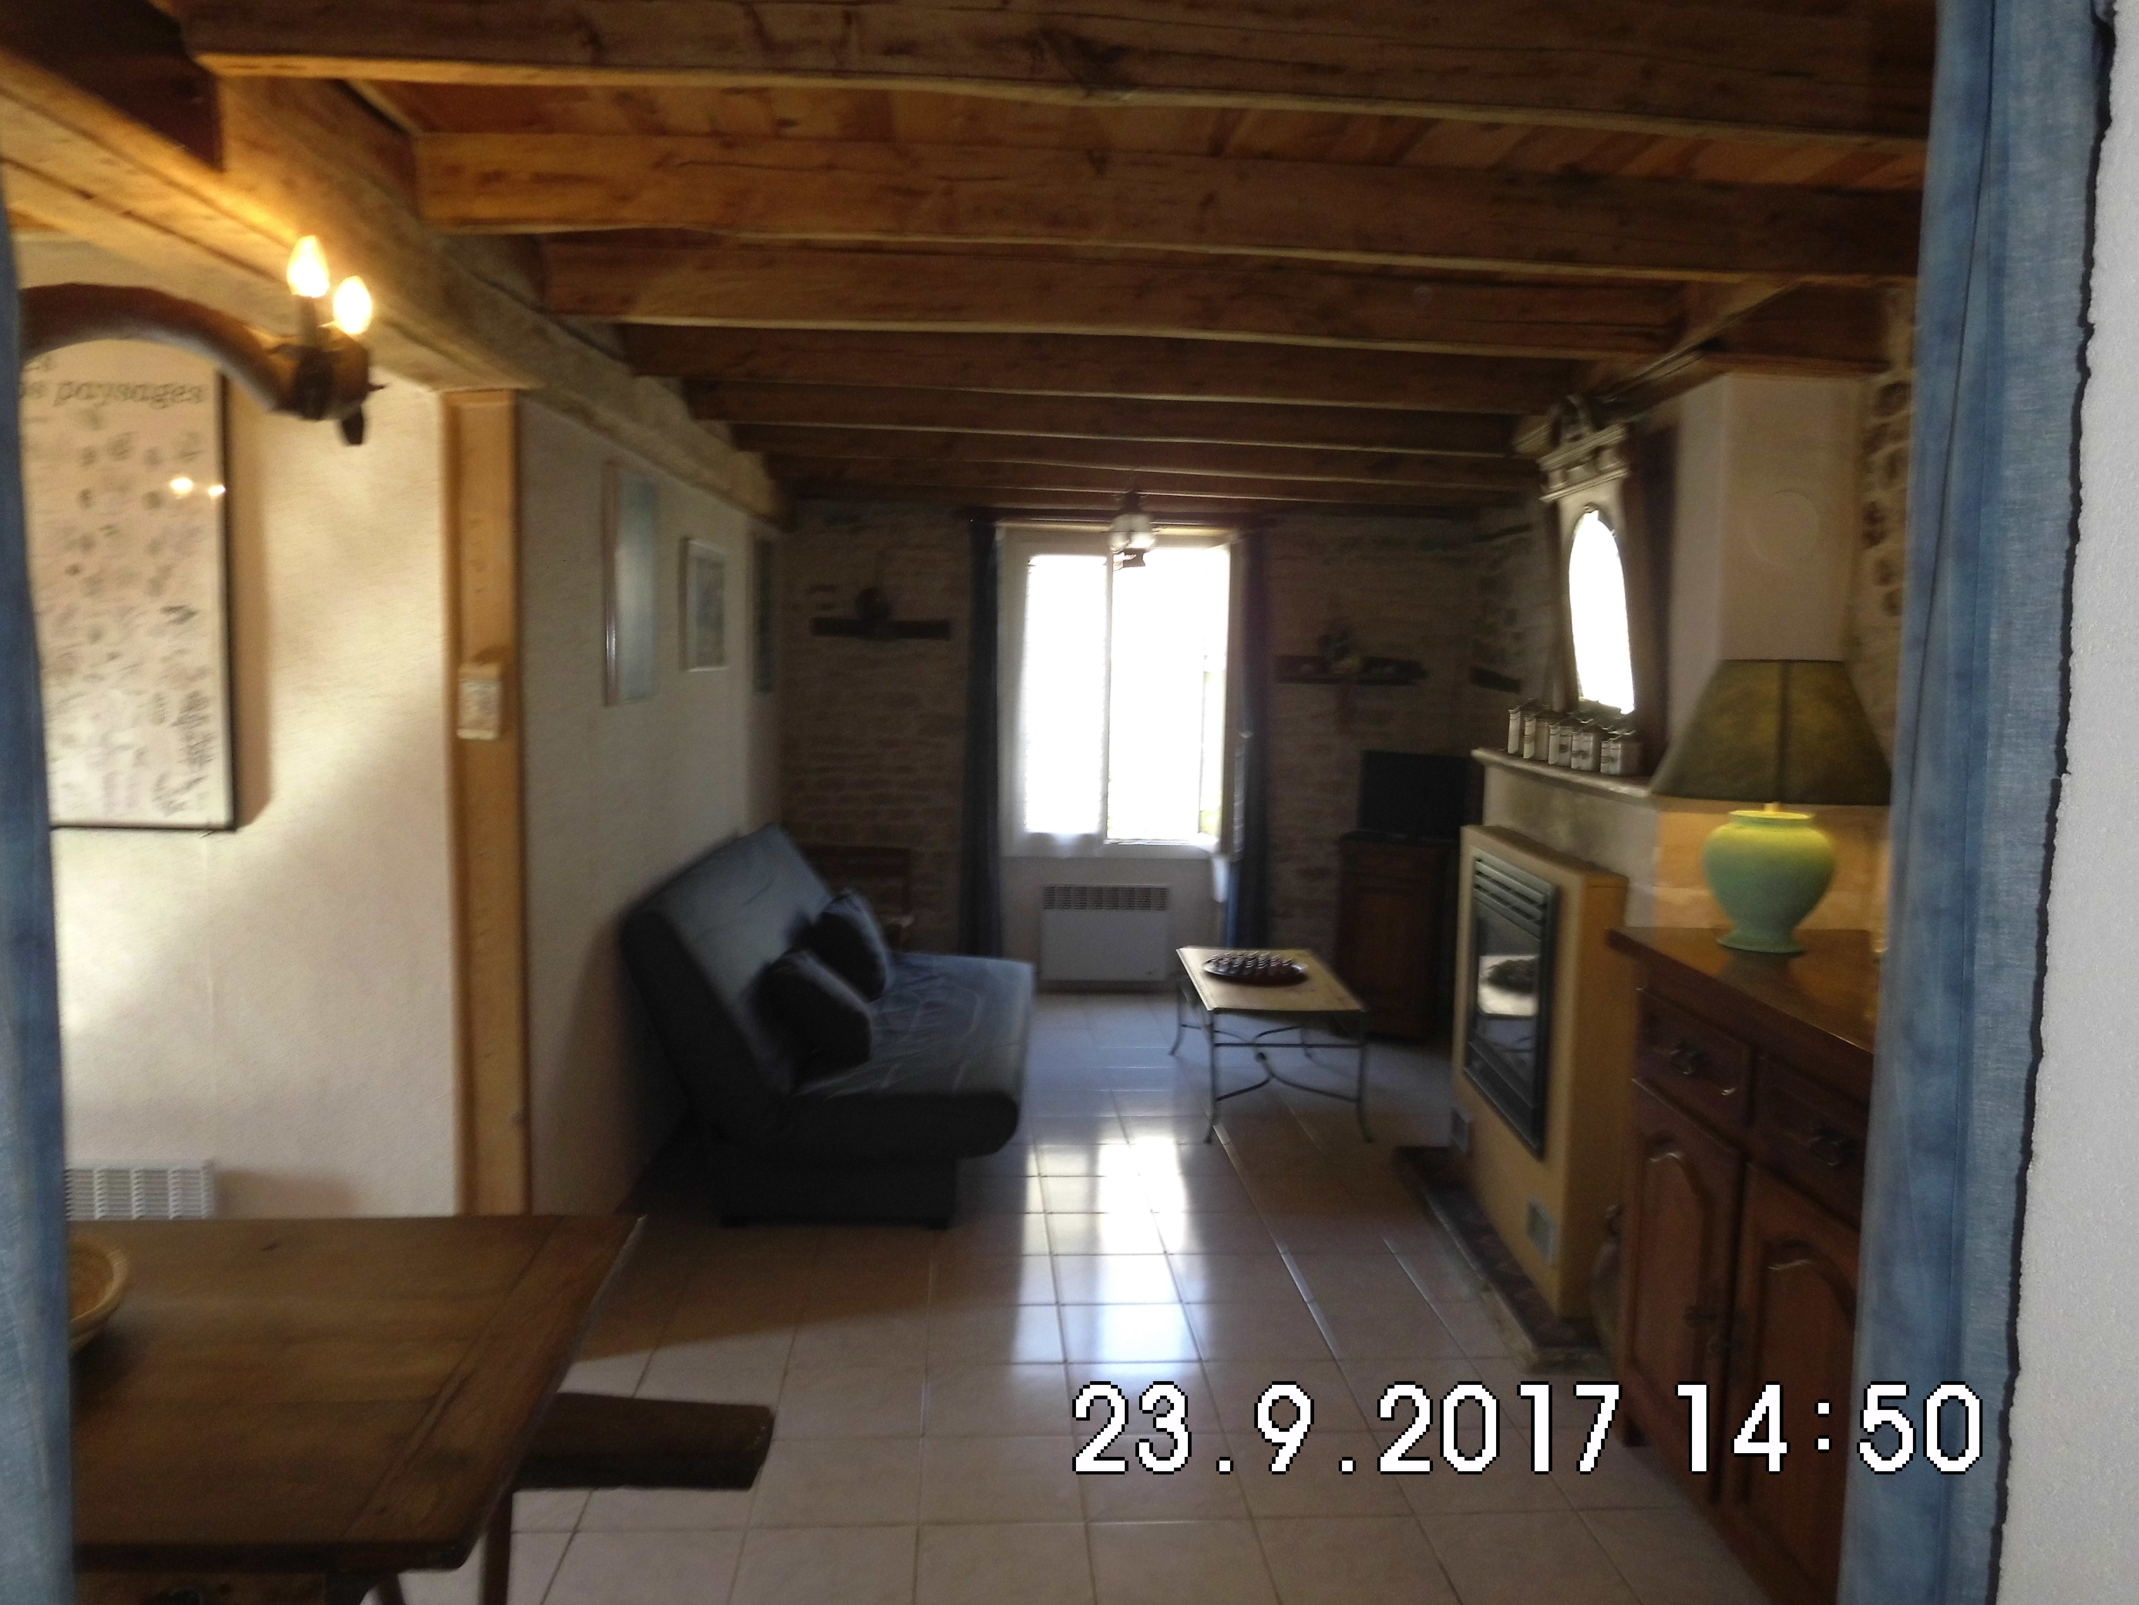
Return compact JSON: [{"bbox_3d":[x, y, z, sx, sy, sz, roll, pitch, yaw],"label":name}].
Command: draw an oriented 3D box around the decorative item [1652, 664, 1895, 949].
[{"bbox_3d":[1.324,0.005,2.808,0.451,0.537,0.451,2,5,13],"label":"decorative item"}]

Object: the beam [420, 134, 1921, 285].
[{"bbox_3d":[0.355,-1.036,2.646,2.914,0.143,0.068,1,5,-4],"label":"beam"}]

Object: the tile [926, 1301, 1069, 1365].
[{"bbox_3d":[-0.170,1.254,3.481,0.305,0.010,0.305,0,5,-4],"label":"tile"}]

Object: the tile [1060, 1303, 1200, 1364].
[{"bbox_3d":[0.138,1.265,3.524,0.305,0.010,0.305,1,5,-4],"label":"tile"}]

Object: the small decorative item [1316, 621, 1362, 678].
[{"bbox_3d":[1.273,-0.708,6.955,0.198,0.260,0.155,1,5,-4],"label":"small decorative item"}]

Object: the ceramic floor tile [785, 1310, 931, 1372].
[{"bbox_3d":[-0.489,1.274,3.532,0.315,0.010,0.315,1,5,-4],"label":"ceramic floor tile"}]

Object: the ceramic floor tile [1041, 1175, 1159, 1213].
[{"bbox_3d":[0.079,1.156,4.374,0.300,0.010,0.300,1,5,-4],"label":"ceramic floor tile"}]

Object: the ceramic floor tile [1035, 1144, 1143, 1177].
[{"bbox_3d":[0.060,1.127,4.677,0.300,0.010,0.300,1,5,-4],"label":"ceramic floor tile"}]

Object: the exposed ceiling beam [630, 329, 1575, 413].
[{"bbox_3d":[0.137,-1.236,4.216,2.645,0.179,0.105,1,5,-7],"label":"exposed ceiling beam"}]

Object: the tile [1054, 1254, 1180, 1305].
[{"bbox_3d":[0.119,1.253,3.887,0.315,0.010,0.315,1,5,-4],"label":"tile"}]

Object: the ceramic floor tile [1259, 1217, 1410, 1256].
[{"bbox_3d":[0.714,1.202,4.152,0.305,0.010,0.305,0,5,-4],"label":"ceramic floor tile"}]

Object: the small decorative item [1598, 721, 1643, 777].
[{"bbox_3d":[1.386,-0.130,3.712,0.078,0.125,0.082,-1,6,-22],"label":"small decorative item"}]

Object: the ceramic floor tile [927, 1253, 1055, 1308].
[{"bbox_3d":[-0.192,1.232,3.811,0.305,0.010,0.305,1,5,-4],"label":"ceramic floor tile"}]

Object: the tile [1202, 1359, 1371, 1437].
[{"bbox_3d":[0.472,1.315,3.282,0.315,0.010,0.315,1,5,-4],"label":"tile"}]

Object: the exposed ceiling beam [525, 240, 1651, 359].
[{"bbox_3d":[0.137,-1.159,3.482,2.650,0.152,0.098,0,5,-6],"label":"exposed ceiling beam"}]

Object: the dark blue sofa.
[{"bbox_3d":[-0.706,0.656,5.025,1.069,0.899,1.938,1,5,-1],"label":"dark blue sofa"}]

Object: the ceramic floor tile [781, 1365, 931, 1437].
[{"bbox_3d":[-0.461,1.285,3.175,0.305,0.010,0.305,1,5,-4],"label":"ceramic floor tile"}]

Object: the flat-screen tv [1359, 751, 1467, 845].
[{"bbox_3d":[1.464,-0.025,6.321,0.437,0.354,0.111,4,6,30],"label":"flat-screen tv"}]

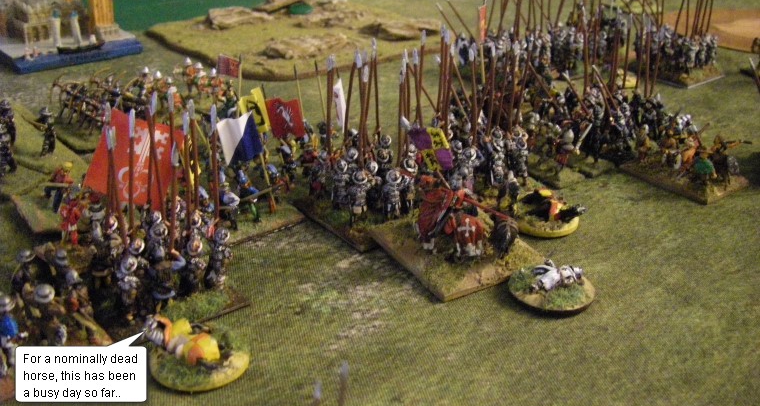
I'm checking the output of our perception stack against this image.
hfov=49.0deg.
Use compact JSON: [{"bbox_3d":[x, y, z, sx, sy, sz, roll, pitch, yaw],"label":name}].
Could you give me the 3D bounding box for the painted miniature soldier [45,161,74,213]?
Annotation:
[{"bbox_3d":[-0.107,-0.005,0.278,0.009,0.016,0.007,0,28,-4],"label":"painted miniature soldier"}]

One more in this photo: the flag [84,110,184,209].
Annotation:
[{"bbox_3d":[-0.081,-0.015,0.278,0.027,0.030,0.004,14,17,-30],"label":"flag"}]

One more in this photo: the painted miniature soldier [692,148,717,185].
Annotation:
[{"bbox_3d":[0.125,-0.014,0.321,0.009,0.014,0.009,-18,31,-33],"label":"painted miniature soldier"}]

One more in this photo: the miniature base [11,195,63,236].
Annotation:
[{"bbox_3d":[-0.103,0.000,0.284,0.035,0.003,0.028,-12,31,-24],"label":"miniature base"}]

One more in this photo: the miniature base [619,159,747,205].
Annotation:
[{"bbox_3d":[0.118,-0.011,0.323,0.029,0.003,0.038,-20,36,-35],"label":"miniature base"}]

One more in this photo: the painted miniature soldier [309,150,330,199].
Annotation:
[{"bbox_3d":[-0.021,-0.010,0.294,0.006,0.016,0.007,-16,34,-31],"label":"painted miniature soldier"}]

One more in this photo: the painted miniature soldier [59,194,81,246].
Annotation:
[{"bbox_3d":[-0.103,0.005,0.277,0.009,0.018,0.007,-17,31,-31],"label":"painted miniature soldier"}]

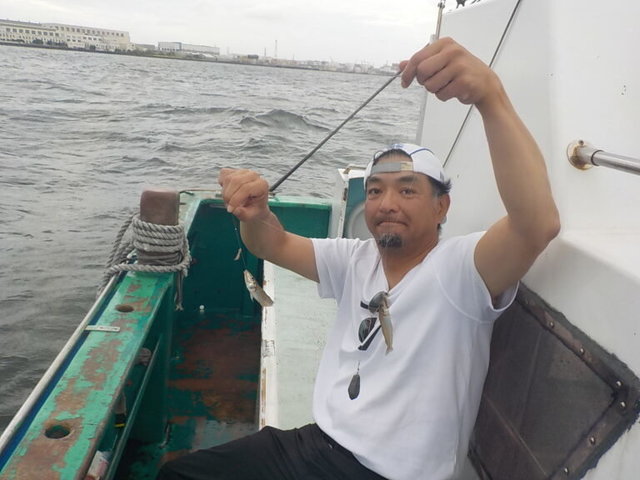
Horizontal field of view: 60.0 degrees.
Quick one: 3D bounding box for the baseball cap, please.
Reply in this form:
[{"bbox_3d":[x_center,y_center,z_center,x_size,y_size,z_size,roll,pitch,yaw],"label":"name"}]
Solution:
[{"bbox_3d":[0.196,-0.134,1.192,0.175,0.125,0.265,1,-8,27],"label":"baseball cap"}]

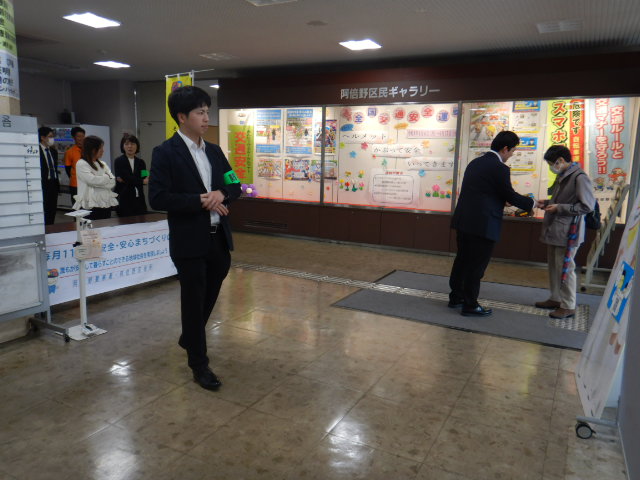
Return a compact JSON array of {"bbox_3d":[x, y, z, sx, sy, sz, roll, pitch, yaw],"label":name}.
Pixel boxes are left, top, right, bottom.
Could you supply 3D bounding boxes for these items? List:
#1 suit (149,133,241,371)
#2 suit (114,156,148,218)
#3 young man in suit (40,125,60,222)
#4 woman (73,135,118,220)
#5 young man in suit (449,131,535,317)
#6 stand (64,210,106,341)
[{"bbox_3d":[-0.758,0.101,2.927,0.400,1.410,0.520,10,12,42],"label":"suit"},{"bbox_3d":[-2.232,-0.328,5.690,0.440,1.300,0.300,-2,10,-20],"label":"suit"},{"bbox_3d":[-3.436,-0.569,6.102,0.340,1.700,0.500,6,10,28],"label":"young man in suit"},{"bbox_3d":[-2.431,-0.350,5.272,0.360,1.585,0.470,6,10,24],"label":"woman"},{"bbox_3d":[1.565,-0.160,4.495,0.740,1.670,0.540,-1,10,-18],"label":"young man in suit"},{"bbox_3d":[-1.808,0.257,3.665,0.300,0.930,0.260,8,11,34],"label":"stand"}]

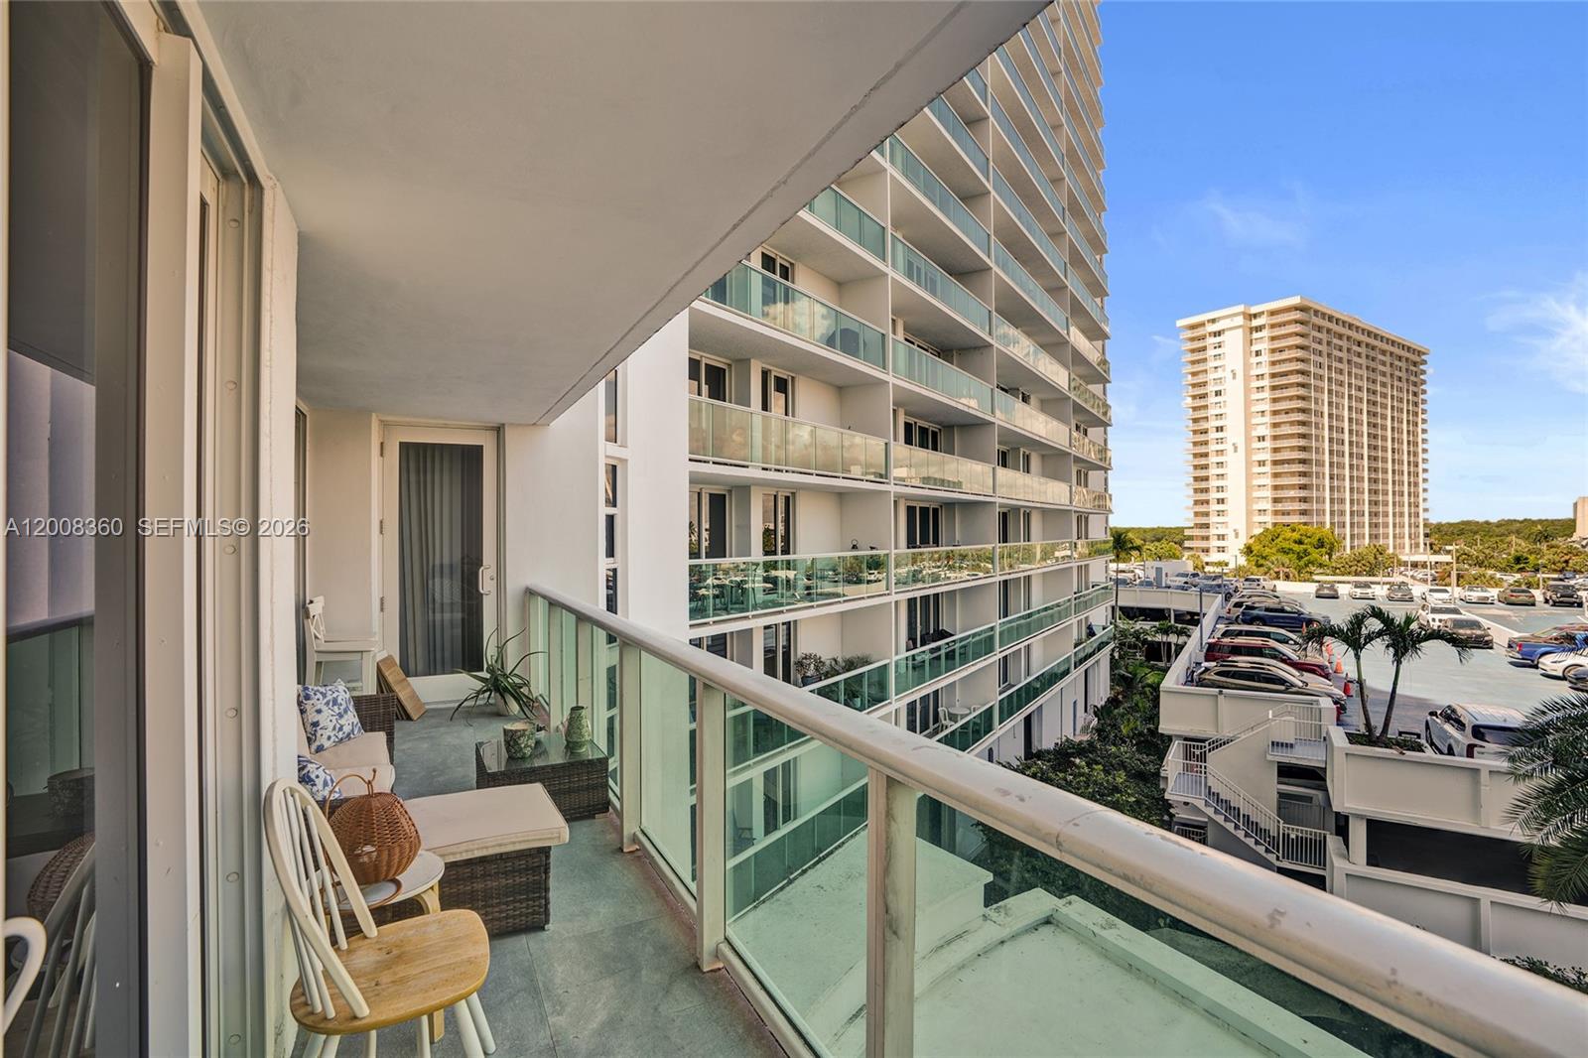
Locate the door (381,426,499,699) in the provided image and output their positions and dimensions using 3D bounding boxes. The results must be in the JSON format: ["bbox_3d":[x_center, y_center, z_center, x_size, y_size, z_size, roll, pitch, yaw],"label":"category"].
[{"bbox_3d":[-3.070,0.310,6.150,0.940,2.400,0.080,0,0,-27],"label":"door"}]

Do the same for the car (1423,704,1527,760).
[{"bbox_3d":[20.260,6.160,20.660,1.950,1.780,4.950,0,0,34],"label":"car"}]

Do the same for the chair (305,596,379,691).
[{"bbox_3d":[-3.490,1.047,5.459,0.450,1.010,0.440,0,0,-24],"label":"chair"}]

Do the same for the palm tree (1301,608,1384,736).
[{"bbox_3d":[14.440,3.759,18.600,1.950,3.250,1.950,-1,0,34],"label":"palm tree"}]

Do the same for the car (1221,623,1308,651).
[{"bbox_3d":[25.030,6.160,37.200,4.950,1.800,1.930,0,0,34],"label":"car"}]

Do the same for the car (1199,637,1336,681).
[{"bbox_3d":[22.050,6.180,32.930,4.950,1.800,1.940,0,0,34],"label":"car"}]

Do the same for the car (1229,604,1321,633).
[{"bbox_3d":[31.523,5.806,45.500,4.850,1.700,1.920,-1,0,34],"label":"car"}]

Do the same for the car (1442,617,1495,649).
[{"bbox_3d":[41.760,6.390,43.730,1.830,1.450,4.700,0,0,34],"label":"car"}]

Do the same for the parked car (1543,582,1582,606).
[{"bbox_3d":[72.200,6.100,66.200,1.900,1.870,4.600,0,0,34],"label":"parked car"}]

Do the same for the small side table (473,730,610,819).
[{"bbox_3d":[-1.399,1.372,3.893,0.590,0.320,0.600,0,0,-28],"label":"small side table"}]

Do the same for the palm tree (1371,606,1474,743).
[{"bbox_3d":[19.600,4.550,22.100,2.500,4.300,2.500,0,0,34],"label":"palm tree"}]

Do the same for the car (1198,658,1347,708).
[{"bbox_3d":[17.643,5.783,26.300,4.650,1.620,1.850,-1,0,34],"label":"car"}]

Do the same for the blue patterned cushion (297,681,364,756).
[{"bbox_3d":[-2.600,1.035,3.940,0.130,0.370,0.370,-20,-2,4],"label":"blue patterned cushion"}]

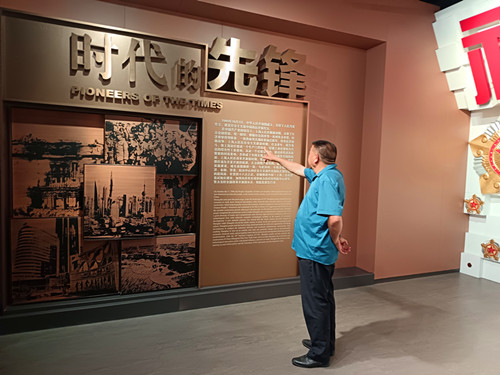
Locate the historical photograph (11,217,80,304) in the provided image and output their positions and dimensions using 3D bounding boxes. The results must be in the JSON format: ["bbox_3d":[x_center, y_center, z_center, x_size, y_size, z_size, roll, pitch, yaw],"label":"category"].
[{"bbox_3d":[-1.890,0.673,3.246,0.555,0.786,0.050,0,3,-23],"label":"historical photograph"}]

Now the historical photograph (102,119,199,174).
[{"bbox_3d":[-0.983,-0.415,3.531,0.909,0.565,0.050,0,3,-23],"label":"historical photograph"}]

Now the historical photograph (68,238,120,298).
[{"bbox_3d":[-1.518,0.788,3.410,0.448,0.559,0.050,0,3,-23],"label":"historical photograph"}]

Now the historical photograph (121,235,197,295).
[{"bbox_3d":[-0.949,0.796,3.650,0.768,0.587,0.050,0,3,-23],"label":"historical photograph"}]

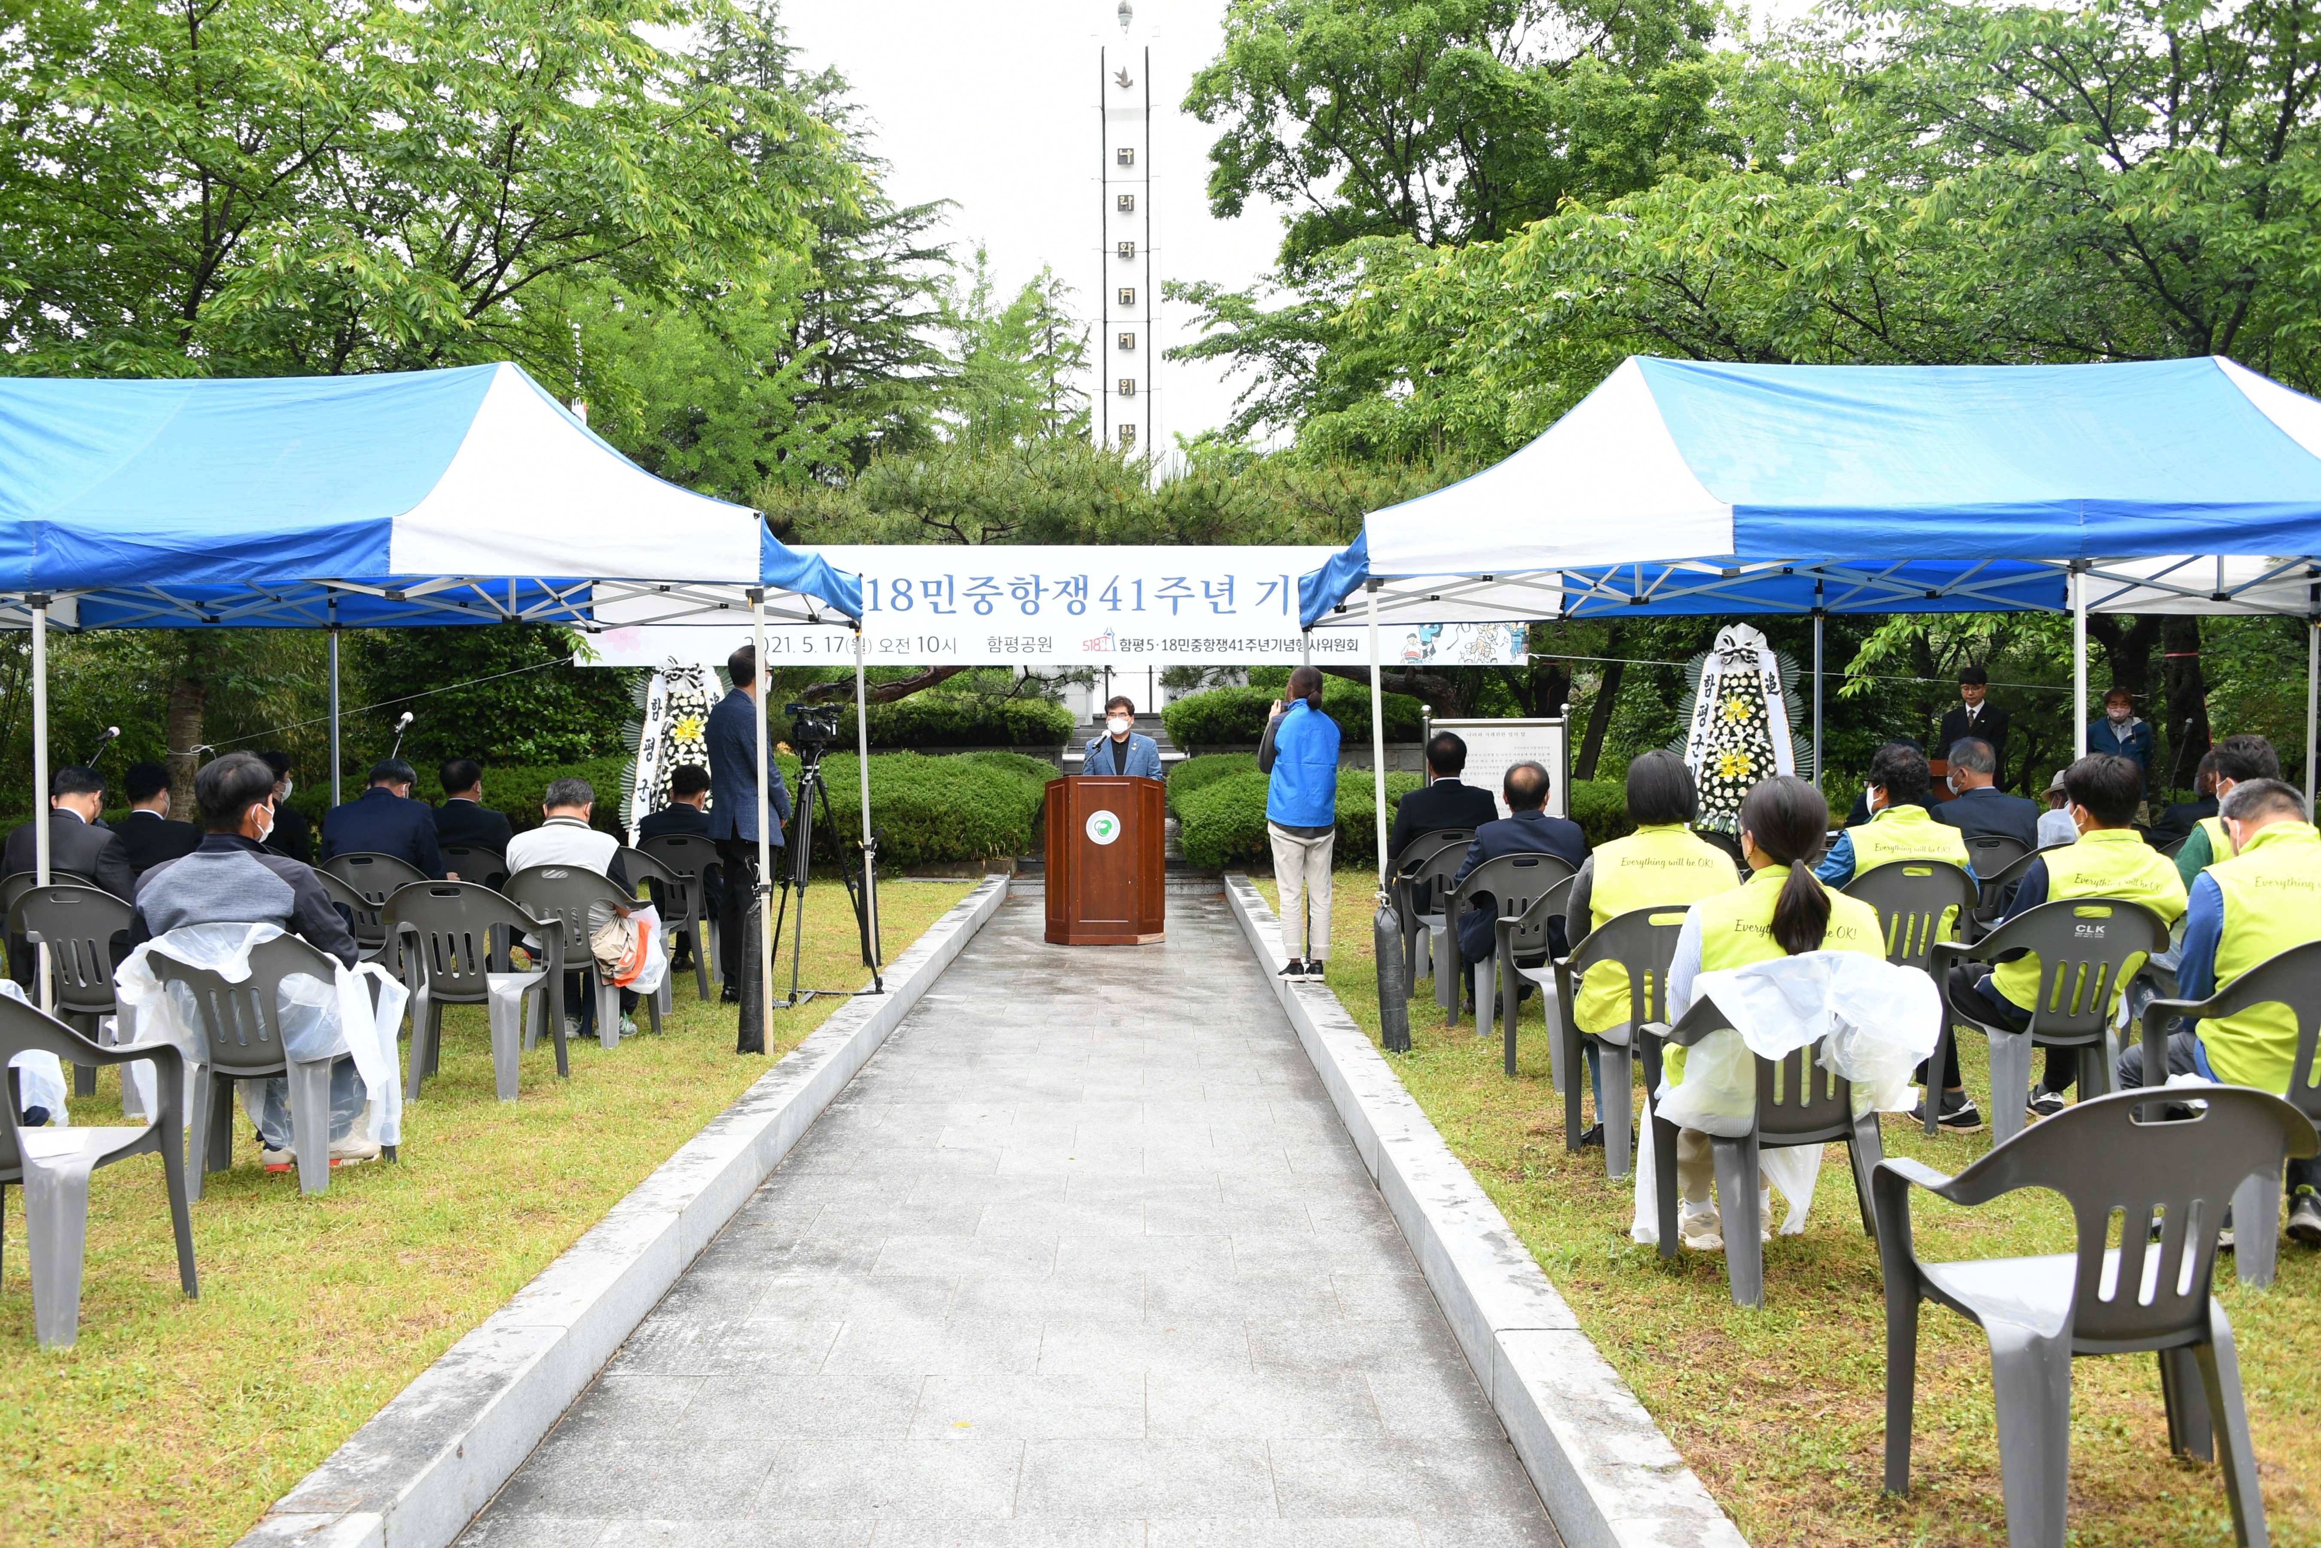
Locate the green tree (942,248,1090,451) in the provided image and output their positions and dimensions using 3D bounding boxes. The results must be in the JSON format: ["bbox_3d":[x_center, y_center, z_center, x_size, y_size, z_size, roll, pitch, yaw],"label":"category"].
[{"bbox_3d":[-2.715,-4.997,34.895,3.600,9.700,3.600,0,1,0],"label":"green tree"}]

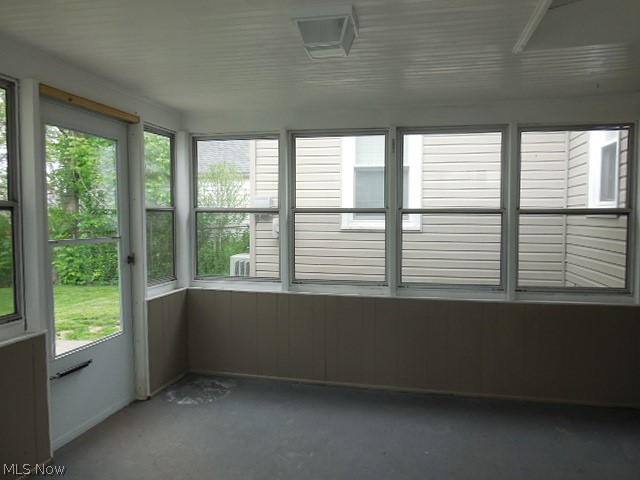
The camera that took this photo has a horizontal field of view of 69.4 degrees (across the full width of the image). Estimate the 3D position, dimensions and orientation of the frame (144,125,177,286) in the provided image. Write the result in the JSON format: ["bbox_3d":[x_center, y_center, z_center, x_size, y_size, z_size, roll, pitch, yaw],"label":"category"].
[{"bbox_3d":[-1.287,-0.263,3.653,0.080,1.225,0.461,1,3,14],"label":"frame"}]

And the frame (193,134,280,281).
[{"bbox_3d":[-0.701,-0.270,3.939,0.799,1.253,0.080,1,3,11],"label":"frame"}]

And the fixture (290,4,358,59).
[{"bbox_3d":[0.030,-0.925,2.091,0.252,0.150,0.245,1,3,11],"label":"fixture"}]

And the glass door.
[{"bbox_3d":[-1.488,0.198,2.998,0.050,2.034,0.793,1,3,14],"label":"glass door"}]

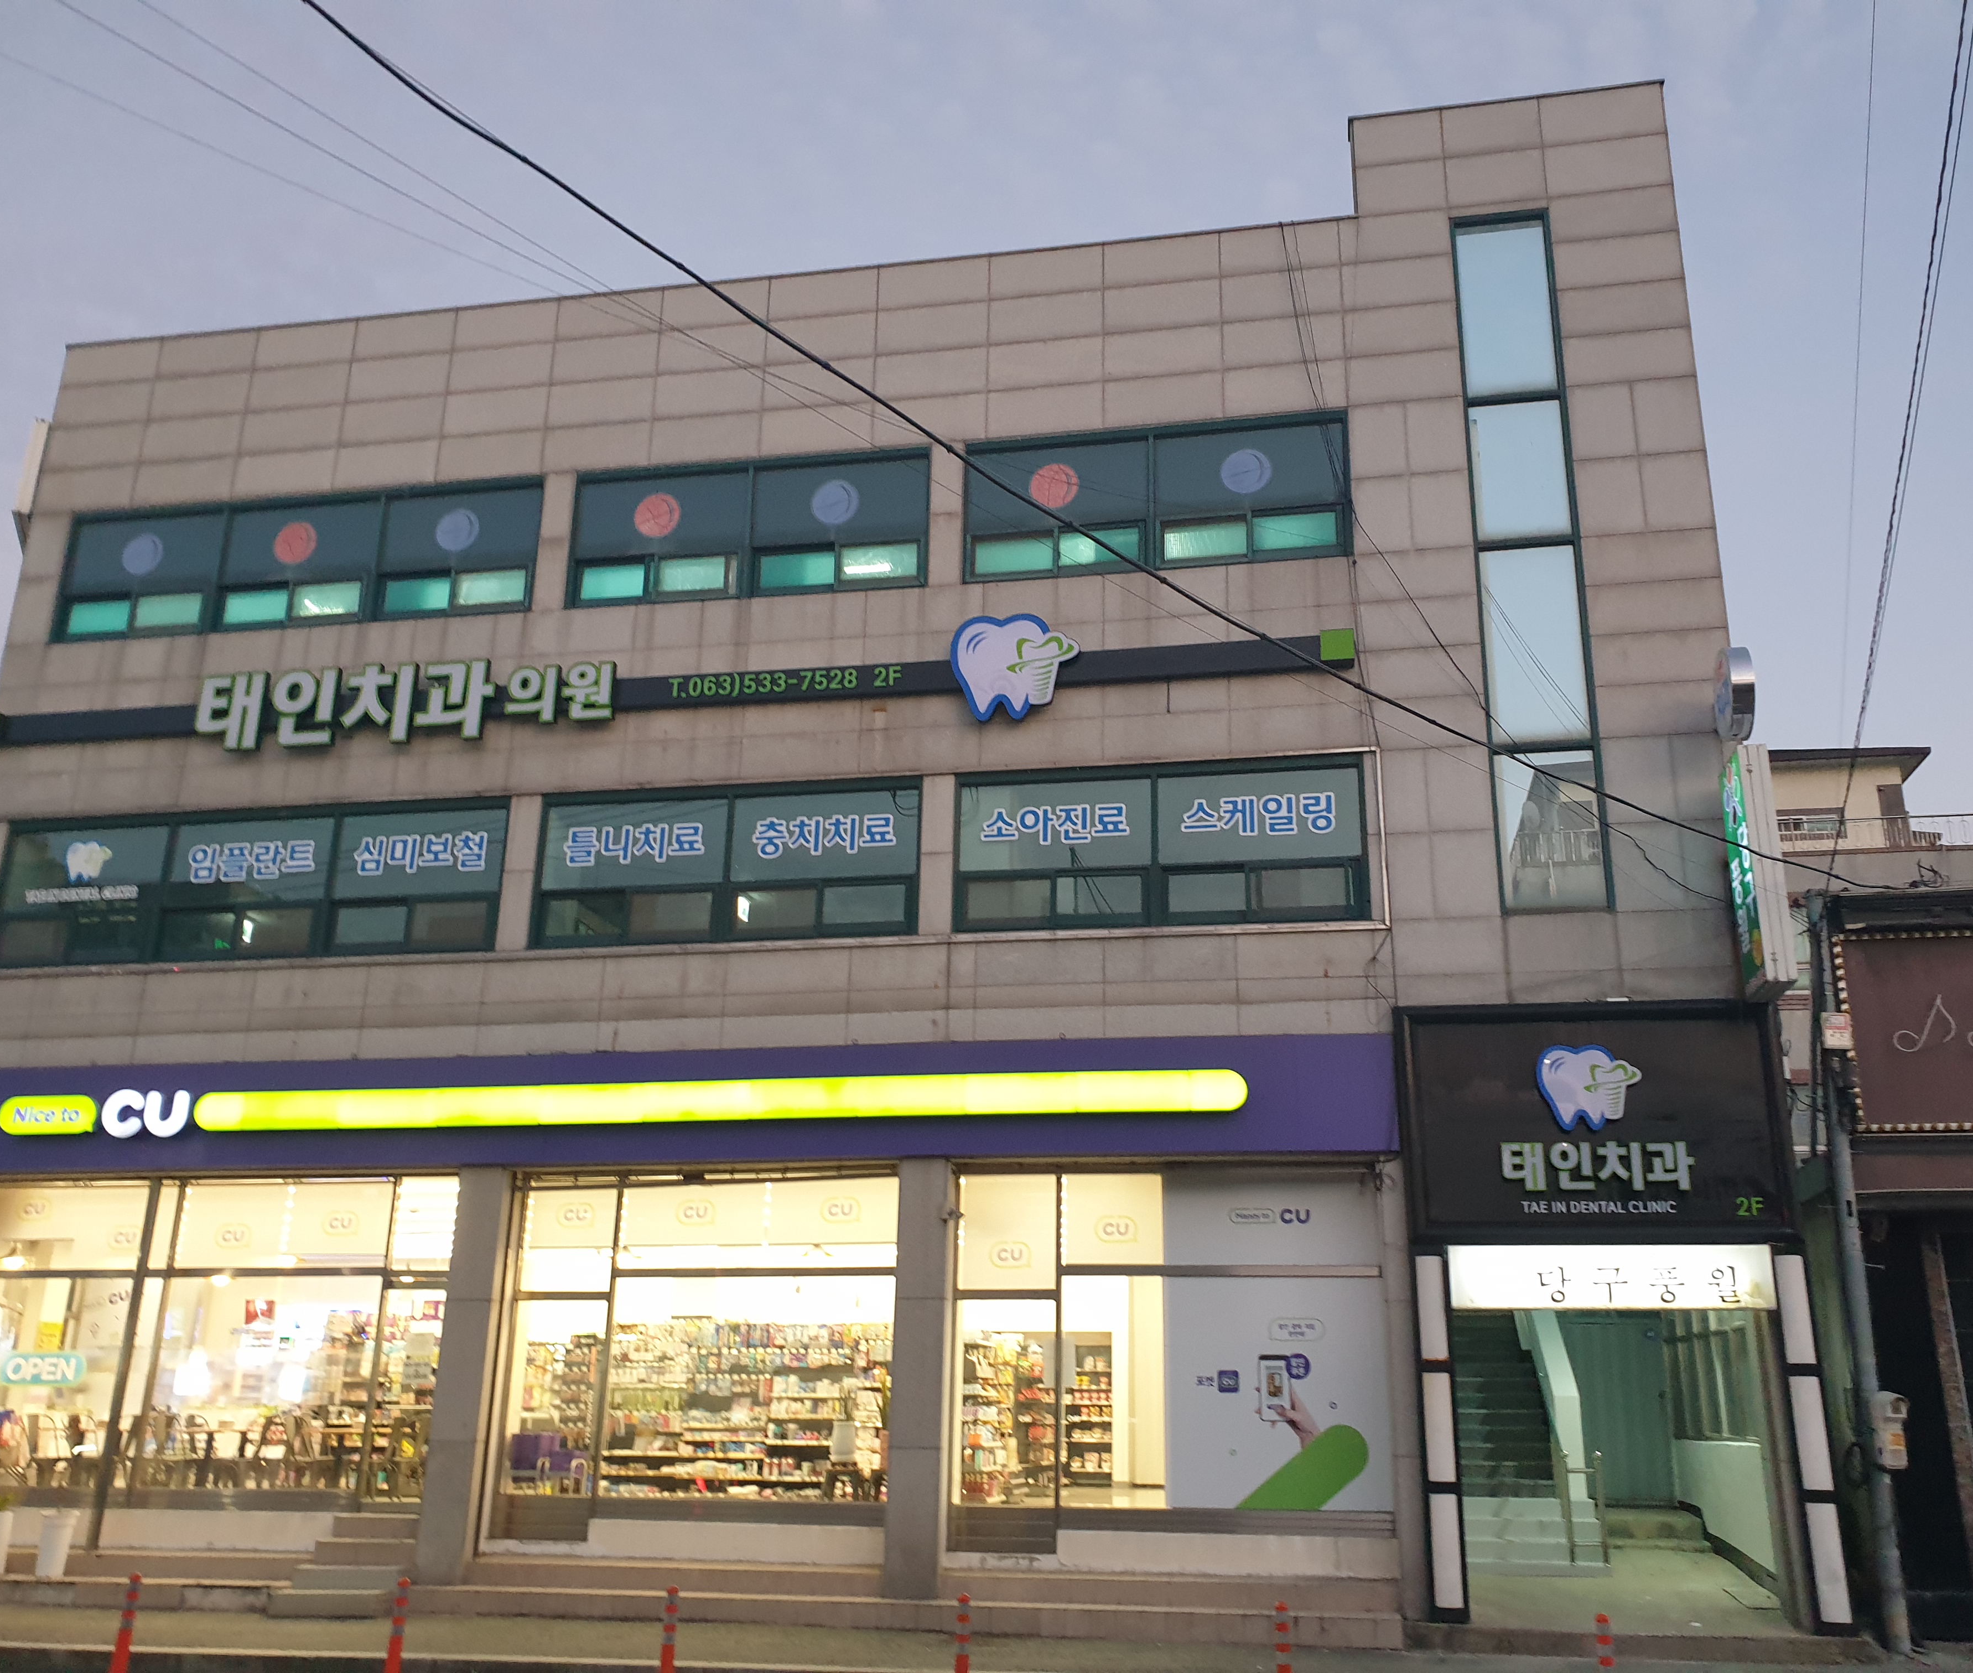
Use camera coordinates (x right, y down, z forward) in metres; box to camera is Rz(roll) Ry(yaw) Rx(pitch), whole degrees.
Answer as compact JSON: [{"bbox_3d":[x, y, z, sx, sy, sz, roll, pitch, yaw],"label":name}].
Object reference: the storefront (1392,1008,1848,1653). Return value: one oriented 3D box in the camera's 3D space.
[{"bbox_3d":[4.751,3.559,12.854,2.867,4.533,0.400,-2,-18,10],"label":"storefront"}]

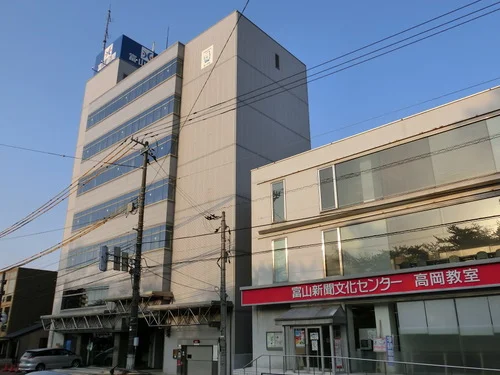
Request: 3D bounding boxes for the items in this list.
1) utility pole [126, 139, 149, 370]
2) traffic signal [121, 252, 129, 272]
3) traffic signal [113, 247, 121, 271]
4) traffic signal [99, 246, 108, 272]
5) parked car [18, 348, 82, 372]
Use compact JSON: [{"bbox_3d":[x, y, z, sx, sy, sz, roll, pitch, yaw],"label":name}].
[{"bbox_3d":[-6.435,3.349,24.510,0.380,13.500,0.380,-18,-26,38],"label":"utility pole"},{"bbox_3d":[-6.961,4.180,23.439,0.200,1.080,0.340,-17,-26,38],"label":"traffic signal"},{"bbox_3d":[-7.278,3.933,23.008,0.200,1.220,0.360,-17,-26,38],"label":"traffic signal"},{"bbox_3d":[-7.758,3.796,22.243,0.380,1.270,0.220,-11,-23,26],"label":"traffic signal"},{"bbox_3d":[-15.237,13.321,32.420,1.790,1.630,4.720,-12,-23,28],"label":"parked car"}]

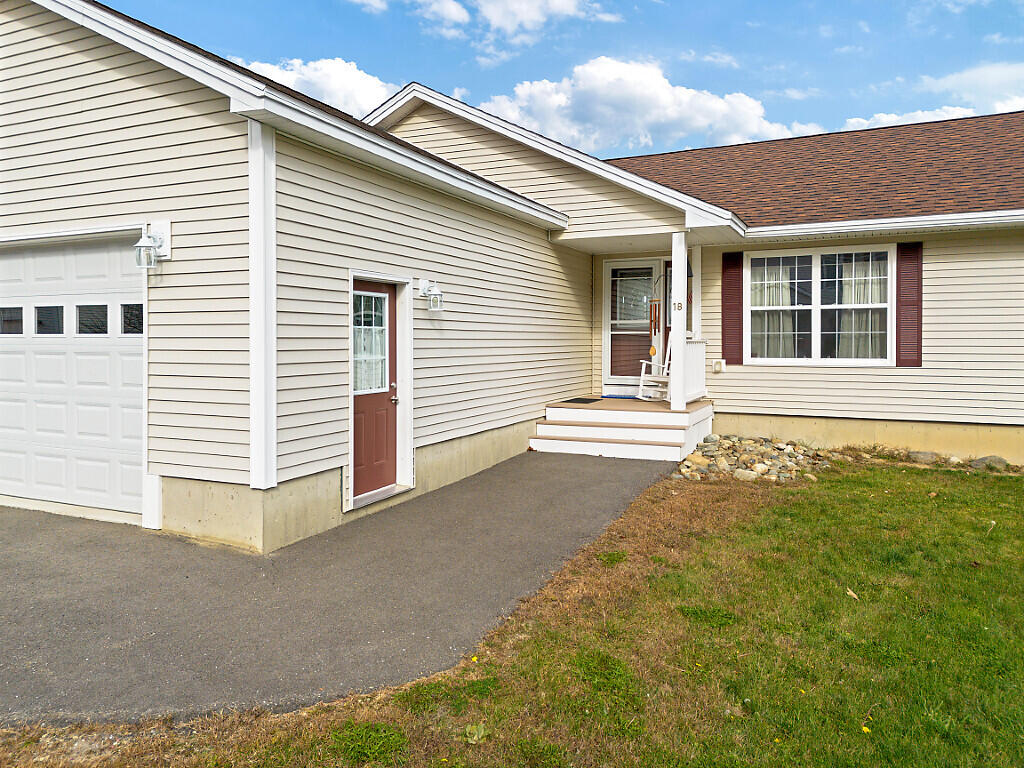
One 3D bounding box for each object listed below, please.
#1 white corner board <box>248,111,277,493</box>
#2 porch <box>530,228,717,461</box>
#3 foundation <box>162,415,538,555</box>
[{"bbox_3d":[-1.908,-0.600,5.450,0.143,2.780,0.141,1,3,25],"label":"white corner board"},{"bbox_3d":[1.730,-0.600,10.500,2.100,3.000,2.450,1,3,25],"label":"porch"},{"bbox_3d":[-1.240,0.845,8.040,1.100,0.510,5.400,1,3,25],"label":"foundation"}]

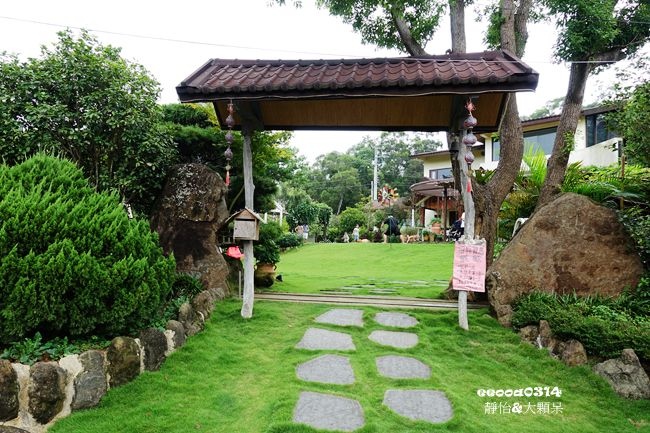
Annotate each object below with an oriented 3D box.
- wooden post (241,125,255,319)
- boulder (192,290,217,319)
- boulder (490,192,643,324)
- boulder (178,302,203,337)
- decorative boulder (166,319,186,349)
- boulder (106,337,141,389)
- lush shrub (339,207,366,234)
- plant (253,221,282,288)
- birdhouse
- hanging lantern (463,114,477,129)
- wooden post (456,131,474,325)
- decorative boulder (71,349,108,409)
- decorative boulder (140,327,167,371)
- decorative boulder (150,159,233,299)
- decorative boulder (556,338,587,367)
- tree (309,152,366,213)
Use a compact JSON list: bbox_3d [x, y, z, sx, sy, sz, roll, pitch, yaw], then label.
[{"bbox_3d":[-0.859,0.044,4.800,0.140,2.200,0.140,0,-1,0],"label":"wooden post"},{"bbox_3d":[-1.766,1.290,6.350,0.340,0.410,0.400,0,0,14],"label":"boulder"},{"bbox_3d":[3.414,0.610,6.150,2.200,1.900,1.300,0,0,18],"label":"boulder"},{"bbox_3d":[-1.351,1.034,4.350,0.220,0.330,0.260,0,-1,0],"label":"boulder"},{"bbox_3d":[-1.388,1.103,4.050,0.180,0.260,0.210,0,-1,0],"label":"decorative boulder"},{"bbox_3d":[-1.828,1.325,3.930,0.320,0.470,0.380,0,0,14],"label":"boulder"},{"bbox_3d":[1.587,0.317,25.000,1.650,1.800,1.600,0,0,0],"label":"lush shrub"},{"bbox_3d":[-1.130,0.728,8.300,0.680,1.300,0.680,0,0,0],"label":"plant"},{"bbox_3d":[-0.853,0.086,4.650,0.380,0.350,0.290,0,-1,8],"label":"birdhouse"},{"bbox_3d":[1.394,-0.907,4.150,0.130,0.130,0.130,0,-1,0],"label":"hanging lantern"},{"bbox_3d":[1.842,0.184,5.700,0.220,2.650,0.190,0,0,0],"label":"wooden post"},{"bbox_3d":[-1.840,1.287,3.400,0.320,0.470,0.360,0,0,14],"label":"decorative boulder"},{"bbox_3d":[-1.409,1.093,3.560,0.220,0.340,0.260,0,-1,0],"label":"decorative boulder"},{"bbox_3d":[-1.832,0.191,5.900,1.080,1.840,0.900,0,-1,0],"label":"decorative boulder"},{"bbox_3d":[2.085,1.146,3.650,0.270,0.240,0.230,0,-1,0],"label":"decorative boulder"},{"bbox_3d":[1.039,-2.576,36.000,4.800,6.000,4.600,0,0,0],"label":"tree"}]

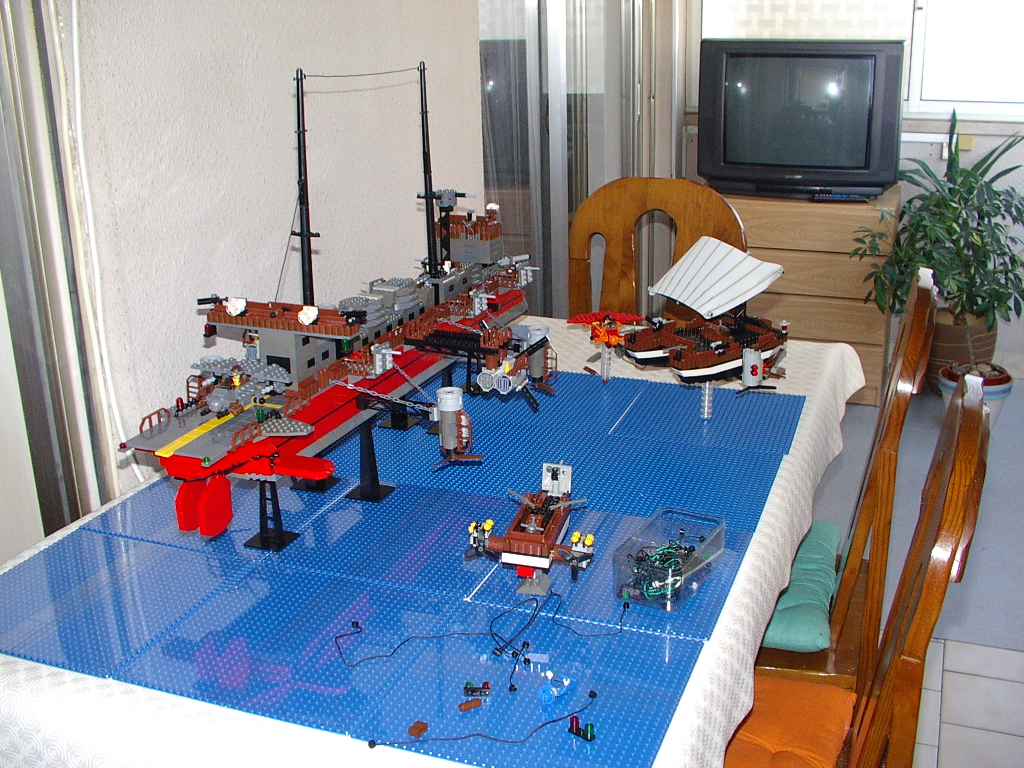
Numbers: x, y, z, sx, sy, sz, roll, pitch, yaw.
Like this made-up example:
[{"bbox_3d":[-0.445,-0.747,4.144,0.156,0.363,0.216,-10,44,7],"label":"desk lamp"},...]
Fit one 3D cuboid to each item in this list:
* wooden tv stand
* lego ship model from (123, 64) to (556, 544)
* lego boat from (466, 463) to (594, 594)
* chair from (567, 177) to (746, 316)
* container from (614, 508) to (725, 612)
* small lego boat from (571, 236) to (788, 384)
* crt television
[{"bbox_3d":[1.057,-0.373,4.278,0.745,0.720,0.500,6,19,20],"label":"wooden tv stand"},{"bbox_3d":[-0.175,-0.160,1.513,0.350,0.530,0.970,6,19,20],"label":"lego ship model"},{"bbox_3d":[0.037,0.157,1.209,0.143,0.105,0.158,4,19,16],"label":"lego boat"},{"bbox_3d":[0.240,0.101,2.399,0.430,1.015,0.500,6,19,20],"label":"chair"},{"bbox_3d":[0.172,0.185,1.206,0.078,0.046,0.153,7,20,24],"label":"container"},{"bbox_3d":[0.294,-0.128,1.798,0.250,0.220,0.250,-12,21,-30],"label":"small lego boat"},{"bbox_3d":[1.091,-1.004,4.182,0.720,0.560,0.500,6,19,20],"label":"crt television"}]

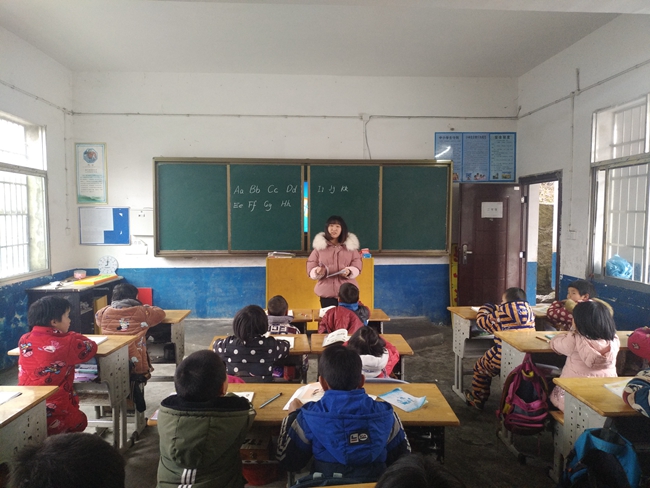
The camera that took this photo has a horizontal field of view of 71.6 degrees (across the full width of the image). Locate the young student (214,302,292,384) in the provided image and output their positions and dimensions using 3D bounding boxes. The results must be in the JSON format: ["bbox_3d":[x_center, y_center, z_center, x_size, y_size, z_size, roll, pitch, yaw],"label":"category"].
[{"bbox_3d":[-0.410,0.853,2.560,0.440,1.030,0.500,0,4,0],"label":"young student"}]

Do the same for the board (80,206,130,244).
[{"bbox_3d":[-3.129,-0.247,6.401,0.700,0.539,0.025,0,3,-2],"label":"board"}]

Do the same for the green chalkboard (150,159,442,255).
[{"bbox_3d":[-0.266,-0.499,6.336,4.120,1.344,0.120,0,4,-3],"label":"green chalkboard"}]

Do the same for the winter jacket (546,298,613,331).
[{"bbox_3d":[1.883,0.626,3.401,0.420,0.490,0.370,-3,5,-40],"label":"winter jacket"}]

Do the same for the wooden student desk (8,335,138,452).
[{"bbox_3d":[-1.556,0.980,2.846,0.600,0.705,0.410,0,4,0],"label":"wooden student desk"}]

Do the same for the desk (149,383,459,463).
[{"bbox_3d":[-0.084,1.027,1.976,1.230,0.690,0.410,0,3,-2],"label":"desk"}]

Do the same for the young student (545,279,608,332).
[{"bbox_3d":[1.872,0.784,3.430,0.420,1.010,0.460,-3,5,-40],"label":"young student"}]

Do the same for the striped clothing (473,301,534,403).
[{"bbox_3d":[1.295,0.864,3.463,0.400,0.830,0.480,-1,4,-18],"label":"striped clothing"}]

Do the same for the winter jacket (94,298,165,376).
[{"bbox_3d":[-1.390,0.704,3.203,0.430,0.540,0.370,0,4,2],"label":"winter jacket"}]

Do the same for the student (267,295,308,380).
[{"bbox_3d":[-0.287,0.849,3.370,0.380,0.900,0.500,0,4,-1],"label":"student"}]

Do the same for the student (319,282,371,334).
[{"bbox_3d":[0.132,0.793,3.381,0.390,0.990,0.500,0,3,-2],"label":"student"}]

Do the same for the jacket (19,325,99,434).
[{"bbox_3d":[-1.440,0.721,2.501,0.380,0.540,0.400,1,4,8],"label":"jacket"}]

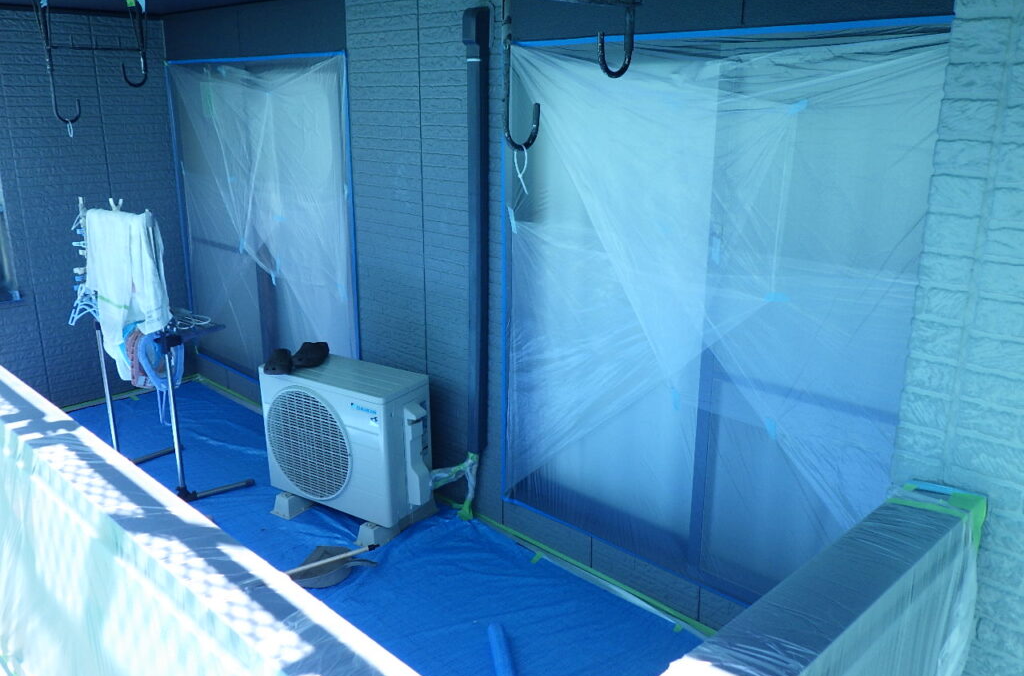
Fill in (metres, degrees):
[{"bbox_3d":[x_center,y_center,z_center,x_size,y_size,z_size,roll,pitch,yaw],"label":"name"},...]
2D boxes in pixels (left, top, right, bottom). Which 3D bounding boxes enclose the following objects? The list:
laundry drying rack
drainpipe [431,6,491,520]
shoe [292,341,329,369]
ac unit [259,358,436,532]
[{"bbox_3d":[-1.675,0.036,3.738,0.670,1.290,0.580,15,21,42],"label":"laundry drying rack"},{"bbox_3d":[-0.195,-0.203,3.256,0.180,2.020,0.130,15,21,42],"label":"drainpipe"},{"bbox_3d":[-0.865,0.059,3.521,0.100,0.088,0.250,8,17,26],"label":"shoe"},{"bbox_3d":[-0.682,0.403,3.470,0.700,0.552,0.285,10,18,31],"label":"ac unit"}]

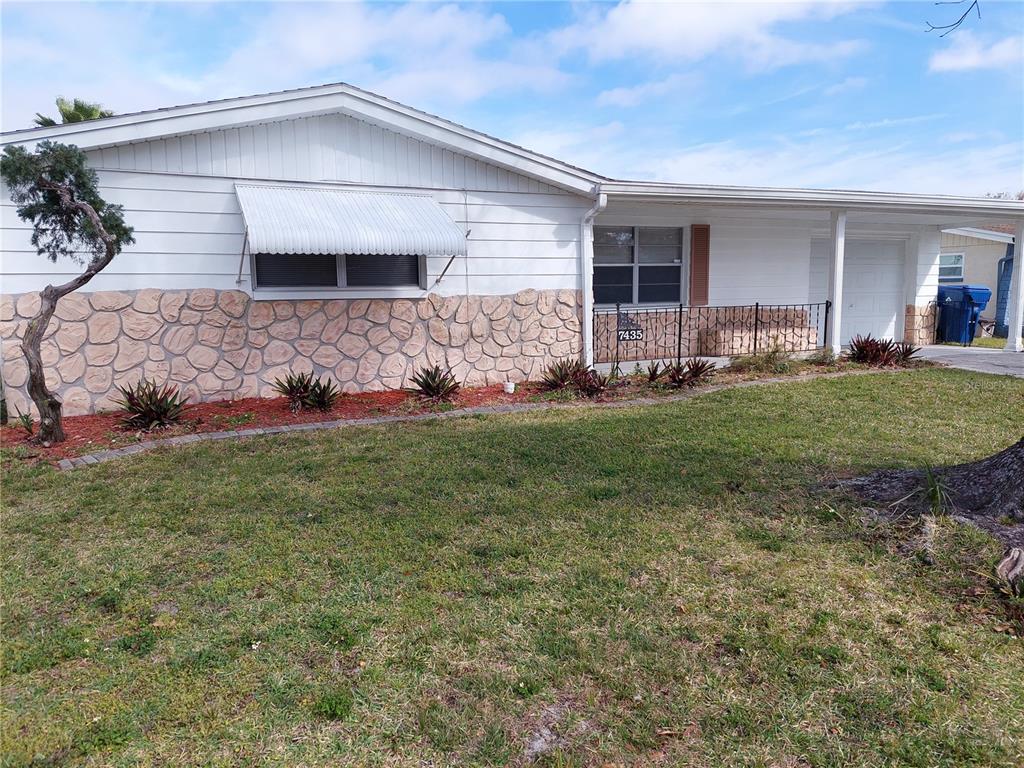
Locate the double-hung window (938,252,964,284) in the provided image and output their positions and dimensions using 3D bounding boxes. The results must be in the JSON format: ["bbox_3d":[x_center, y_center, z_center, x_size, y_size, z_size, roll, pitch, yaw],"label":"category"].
[{"bbox_3d":[11.404,-3.044,18.600,0.100,0.760,0.920,-4,7,-22],"label":"double-hung window"}]

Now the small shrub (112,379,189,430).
[{"bbox_3d":[-3.544,0.189,6.924,0.744,0.488,0.707,-4,8,-25],"label":"small shrub"}]

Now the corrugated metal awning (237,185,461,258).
[{"bbox_3d":[-1.825,-1.863,8.106,2.391,0.840,1.170,-4,8,-25],"label":"corrugated metal awning"}]

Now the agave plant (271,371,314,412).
[{"bbox_3d":[-2.454,0.072,7.901,0.491,0.447,0.467,-4,8,-25],"label":"agave plant"}]

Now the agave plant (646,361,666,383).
[{"bbox_3d":[2.043,-0.183,10.029,0.283,0.298,0.269,-1,7,0],"label":"agave plant"}]

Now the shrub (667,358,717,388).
[{"bbox_3d":[2.162,-0.145,8.550,0.530,0.360,0.480,-4,8,-23],"label":"shrub"}]

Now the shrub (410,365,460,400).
[{"bbox_3d":[-0.942,-0.024,8.576,0.630,0.426,0.599,-1,7,0],"label":"shrub"}]

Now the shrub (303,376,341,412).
[{"bbox_3d":[-2.122,0.105,7.876,0.423,0.379,0.402,-4,8,-25],"label":"shrub"}]

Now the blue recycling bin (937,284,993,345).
[{"bbox_3d":[8.776,-1.326,13.800,0.660,1.110,0.780,-3,7,-14],"label":"blue recycling bin"}]

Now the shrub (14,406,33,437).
[{"bbox_3d":[-4.197,0.322,6.100,0.140,0.260,0.150,-4,8,-23],"label":"shrub"}]

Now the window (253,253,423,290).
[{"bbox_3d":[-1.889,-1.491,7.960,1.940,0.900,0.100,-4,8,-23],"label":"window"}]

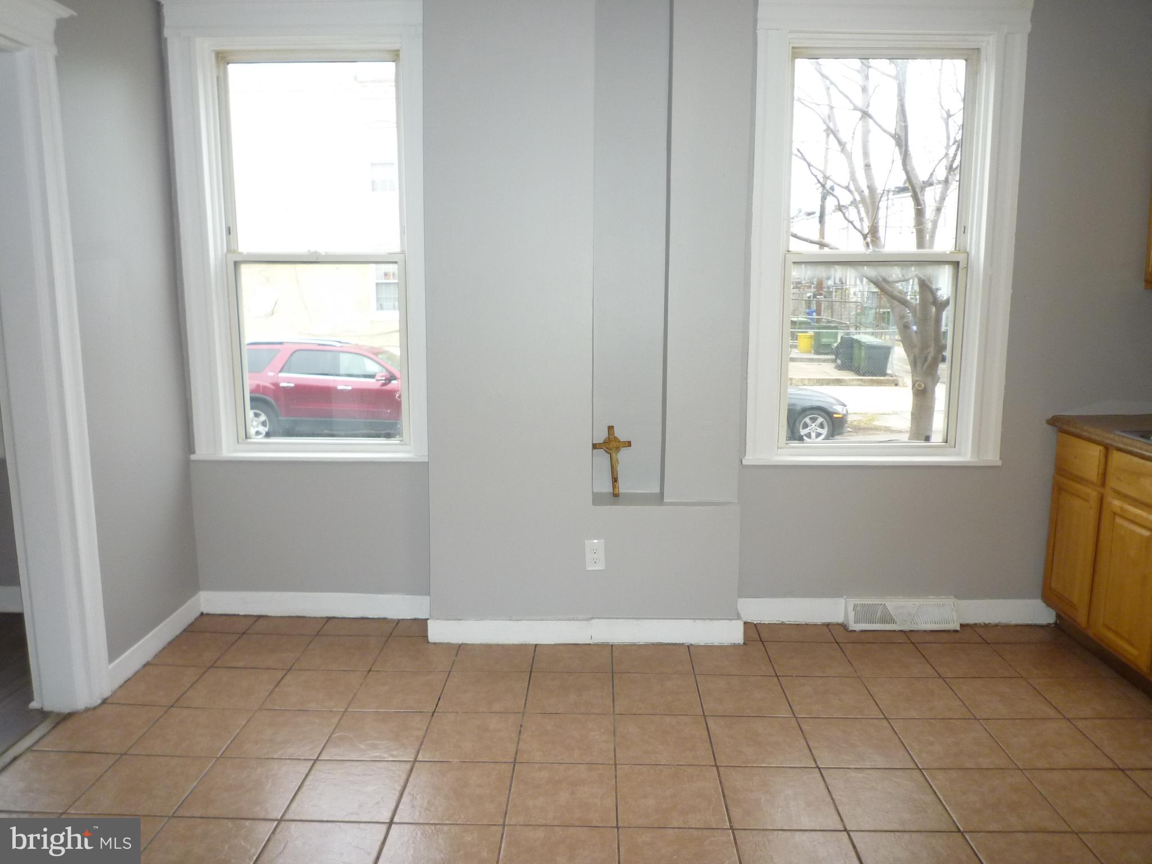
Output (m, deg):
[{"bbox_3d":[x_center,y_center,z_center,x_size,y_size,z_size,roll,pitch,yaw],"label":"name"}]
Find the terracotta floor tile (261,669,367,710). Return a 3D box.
[{"bbox_3d":[-0.934,0.934,3.012,0.301,0.010,0.301,0,9,2],"label":"terracotta floor tile"}]

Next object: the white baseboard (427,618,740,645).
[{"bbox_3d":[0.037,0.806,3.369,1.278,0.100,0.018,0,9,2],"label":"white baseboard"}]

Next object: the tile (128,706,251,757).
[{"bbox_3d":[-1.247,0.983,2.722,0.301,0.010,0.301,0,9,2],"label":"tile"}]

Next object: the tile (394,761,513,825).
[{"bbox_3d":[-0.341,1.035,2.389,0.302,0.010,0.302,0,9,2],"label":"tile"}]

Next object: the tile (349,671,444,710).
[{"bbox_3d":[-0.629,0.930,2.980,0.302,0.010,0.299,0,10,2],"label":"tile"}]

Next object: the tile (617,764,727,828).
[{"bbox_3d":[0.267,1.032,2.354,0.299,0.010,0.299,0,9,2],"label":"tile"}]

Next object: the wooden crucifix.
[{"bbox_3d":[0.157,0.122,3.440,0.158,0.291,0.030,-5,-1,2],"label":"wooden crucifix"}]

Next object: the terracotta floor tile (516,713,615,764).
[{"bbox_3d":[-0.028,0.989,2.684,0.301,0.010,0.301,0,9,2],"label":"terracotta floor tile"}]

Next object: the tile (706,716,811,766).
[{"bbox_3d":[0.582,0.990,2.662,0.302,0.010,0.302,0,9,2],"label":"tile"}]

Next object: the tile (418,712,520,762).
[{"bbox_3d":[-0.334,0.989,2.690,0.301,0.010,0.301,0,9,2],"label":"tile"}]

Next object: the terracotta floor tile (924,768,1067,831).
[{"bbox_3d":[1.183,1.043,2.356,0.301,0.010,0.301,0,9,2],"label":"terracotta floor tile"}]

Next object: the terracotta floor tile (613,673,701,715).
[{"bbox_3d":[0.287,0.940,2.978,0.301,0.010,0.301,0,9,2],"label":"terracotta floor tile"}]

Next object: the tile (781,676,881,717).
[{"bbox_3d":[0.900,0.944,2.955,0.301,0.010,0.301,0,9,2],"label":"tile"}]

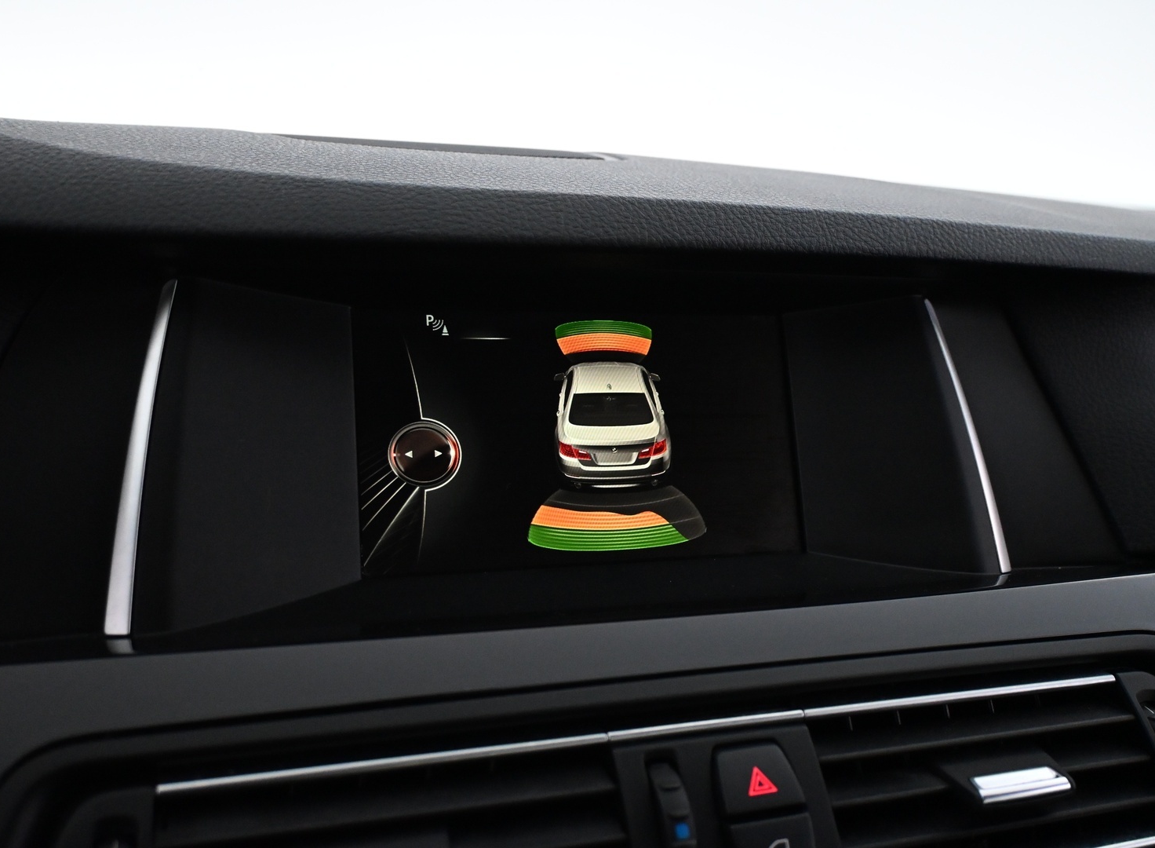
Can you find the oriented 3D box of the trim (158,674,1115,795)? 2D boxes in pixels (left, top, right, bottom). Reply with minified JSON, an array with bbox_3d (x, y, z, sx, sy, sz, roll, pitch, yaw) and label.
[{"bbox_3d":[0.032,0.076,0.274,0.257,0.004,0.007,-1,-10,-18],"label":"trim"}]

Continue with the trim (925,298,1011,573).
[{"bbox_3d":[0.137,0.003,0.383,0.009,0.100,0.008,-7,-11,-31],"label":"trim"}]

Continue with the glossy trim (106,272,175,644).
[{"bbox_3d":[-0.118,0.008,0.300,0.009,0.100,0.008,4,-15,-5],"label":"glossy trim"}]

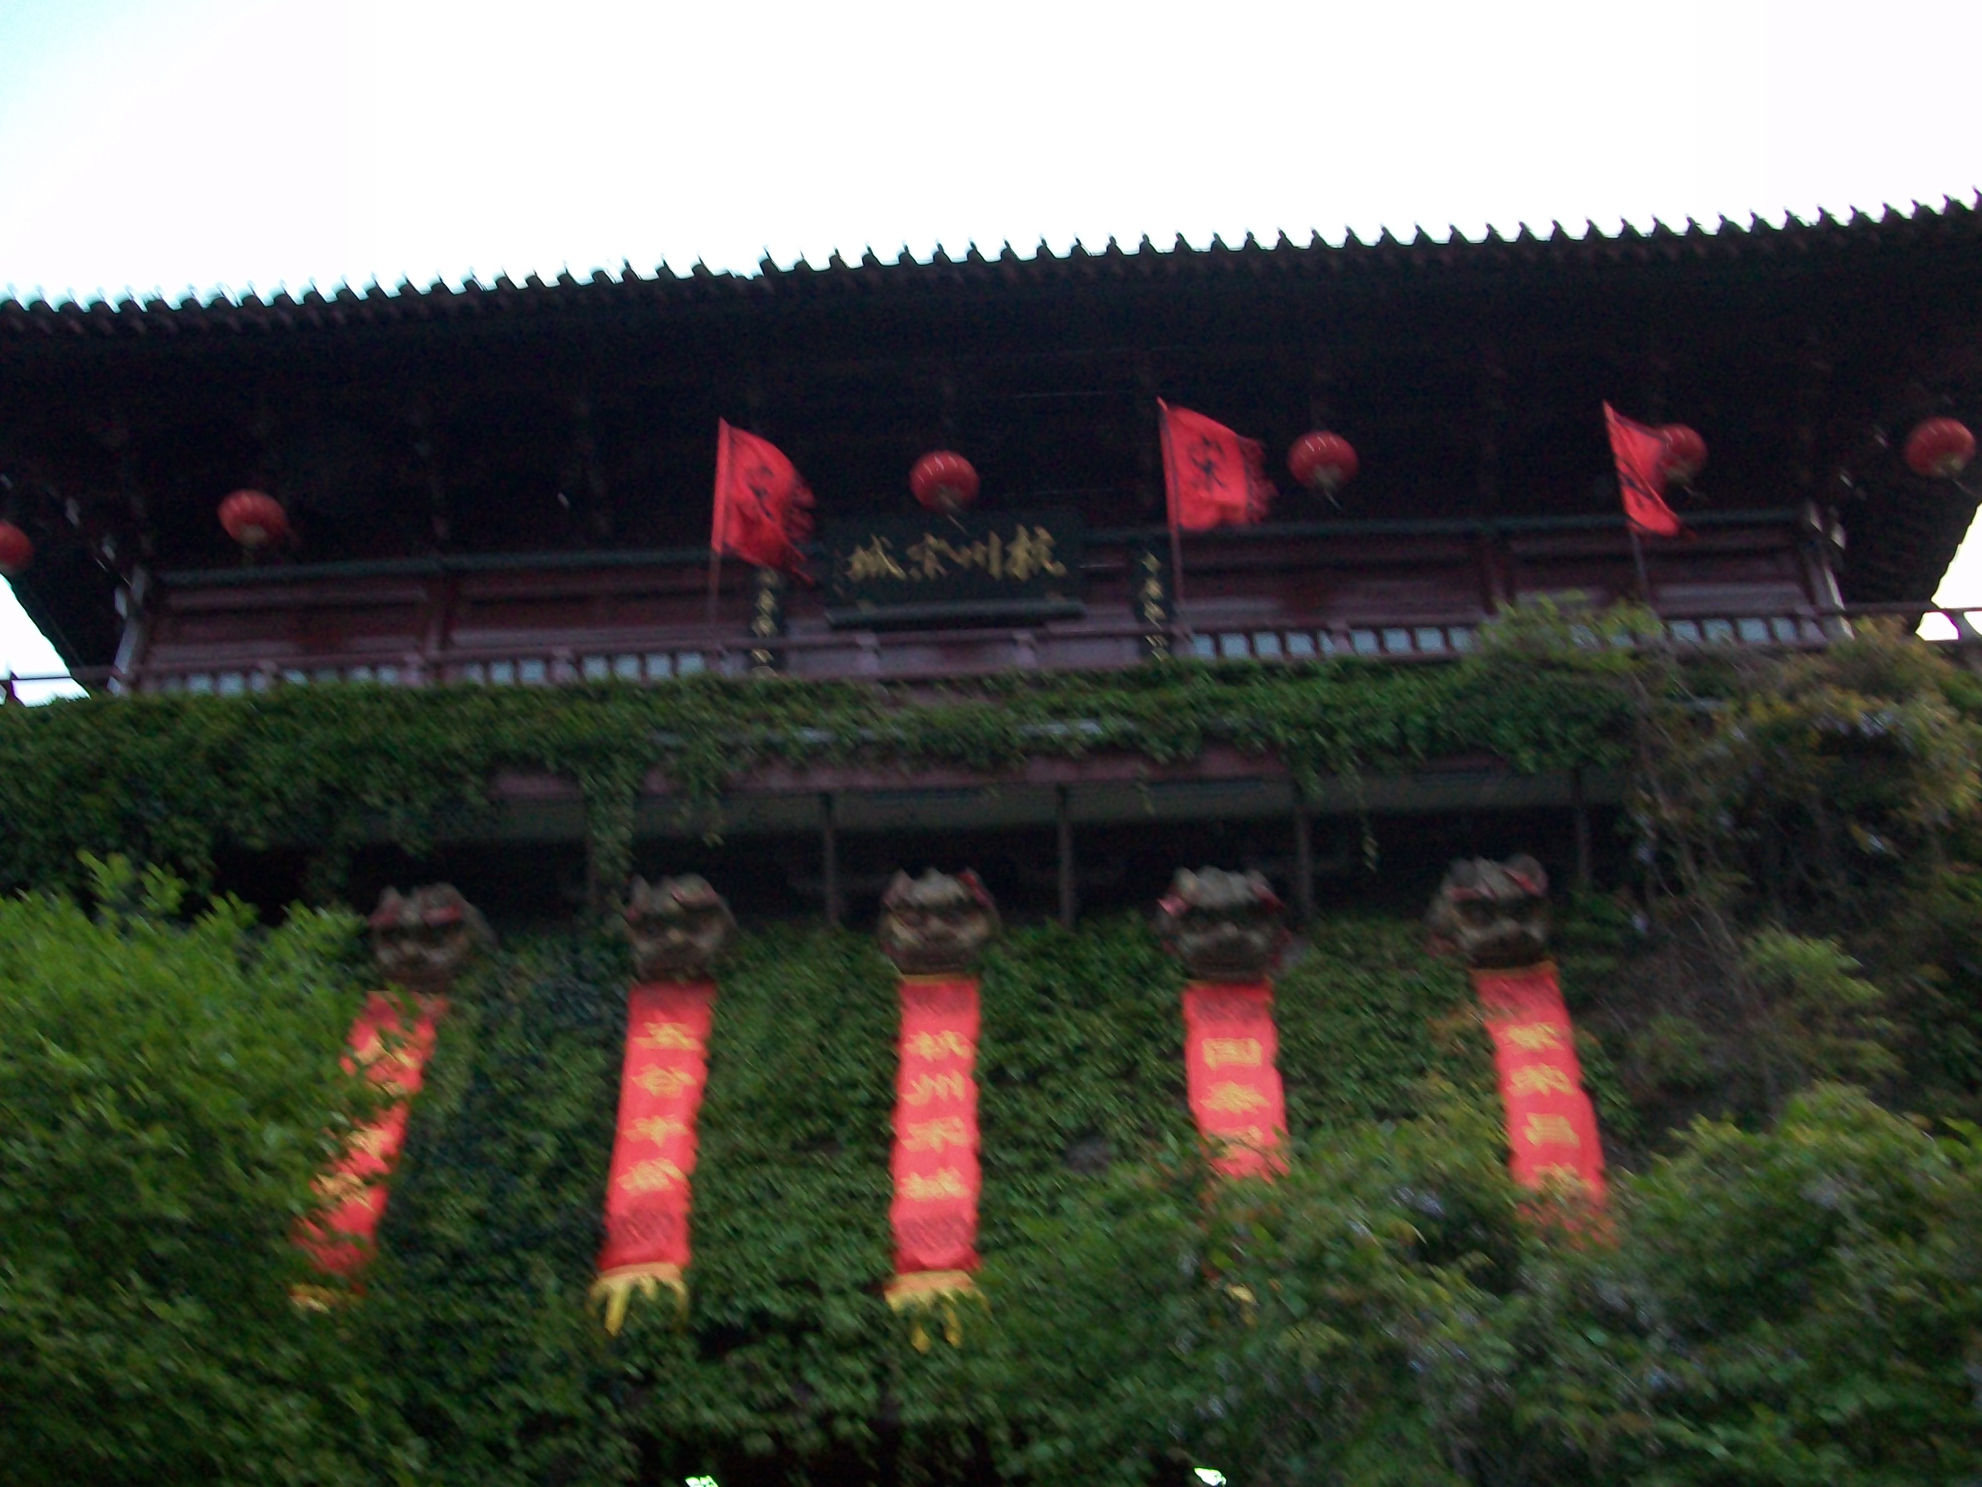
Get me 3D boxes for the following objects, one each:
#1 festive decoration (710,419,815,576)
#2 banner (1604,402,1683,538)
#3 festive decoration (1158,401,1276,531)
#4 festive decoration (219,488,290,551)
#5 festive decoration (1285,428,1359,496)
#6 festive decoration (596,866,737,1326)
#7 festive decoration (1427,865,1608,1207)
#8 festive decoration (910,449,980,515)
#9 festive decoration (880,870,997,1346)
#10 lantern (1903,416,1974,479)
[{"bbox_3d":[-2.660,-2.867,22.671,1.234,2.110,0.500,-2,-26,2],"label":"festive decoration"},{"bbox_3d":[7.465,-3.121,22.292,0.978,1.741,0.600,-2,-26,2],"label":"banner"},{"bbox_3d":[2.623,-3.225,22.585,1.339,1.754,0.400,-2,-26,2],"label":"festive decoration"},{"bbox_3d":[-8.835,-2.682,23.334,0.830,0.680,0.830,-2,-26,2],"label":"festive decoration"},{"bbox_3d":[3.917,-3.313,23.011,0.830,0.680,0.830,-2,-26,2],"label":"festive decoration"},{"bbox_3d":[-3.123,3.297,18.521,1.180,4.479,1.000,-2,-26,2],"label":"festive decoration"},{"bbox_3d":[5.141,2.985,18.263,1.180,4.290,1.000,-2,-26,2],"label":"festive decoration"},{"bbox_3d":[-0.552,-3.110,23.133,0.830,0.680,0.830,-2,-26,2],"label":"festive decoration"},{"bbox_3d":[-0.504,3.285,18.396,1.180,4.634,1.000,-2,-26,2],"label":"festive decoration"},{"bbox_3d":[11.080,-3.452,22.723,0.830,0.680,0.830,-2,-26,2],"label":"lantern"}]

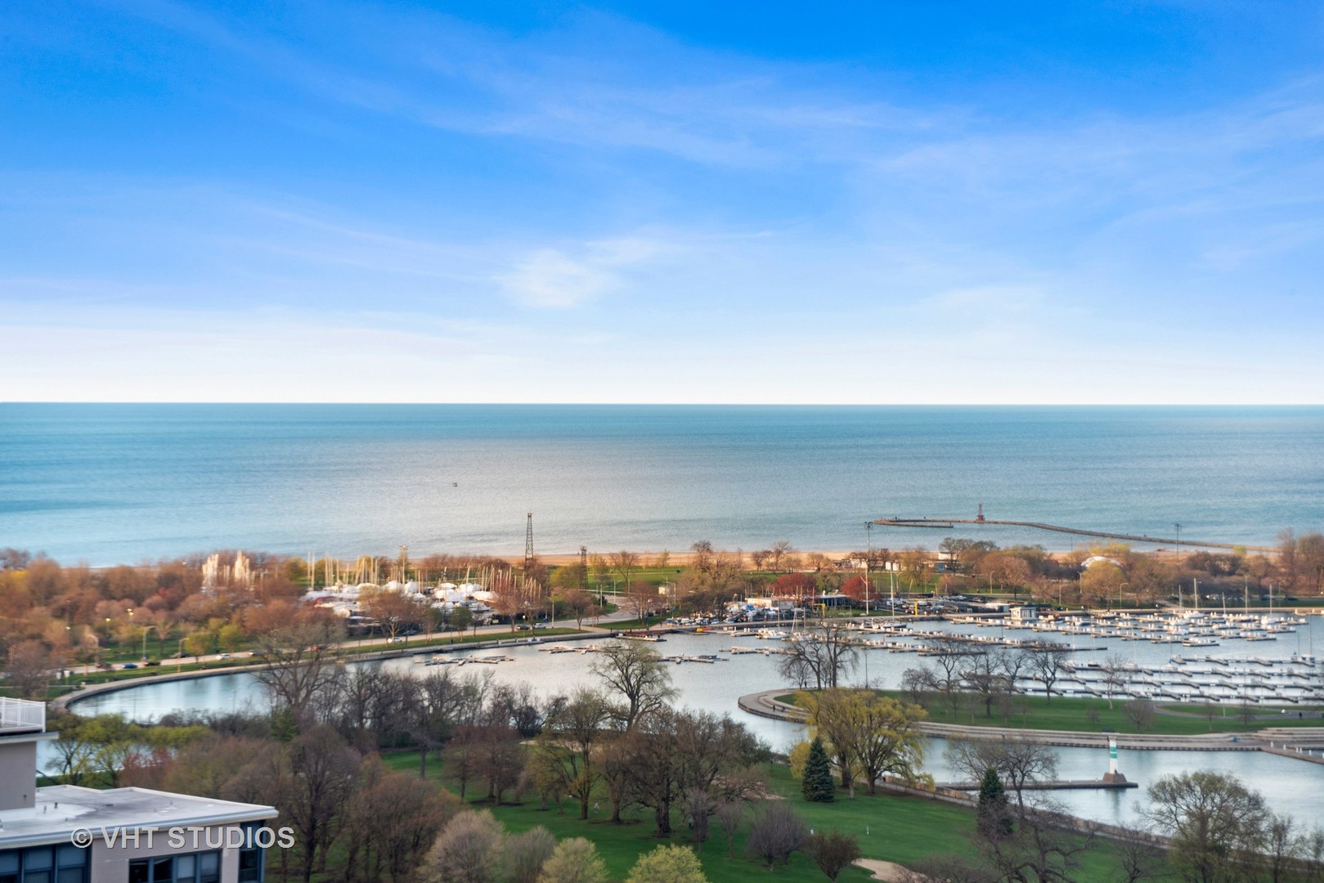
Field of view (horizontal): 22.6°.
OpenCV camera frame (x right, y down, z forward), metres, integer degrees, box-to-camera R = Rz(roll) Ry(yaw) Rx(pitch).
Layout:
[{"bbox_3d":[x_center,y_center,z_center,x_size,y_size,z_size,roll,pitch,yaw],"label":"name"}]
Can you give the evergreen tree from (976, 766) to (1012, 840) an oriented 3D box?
[{"bbox_3d":[56.976,61.626,567.904,6.200,12.000,6.200,0,1,6],"label":"evergreen tree"}]

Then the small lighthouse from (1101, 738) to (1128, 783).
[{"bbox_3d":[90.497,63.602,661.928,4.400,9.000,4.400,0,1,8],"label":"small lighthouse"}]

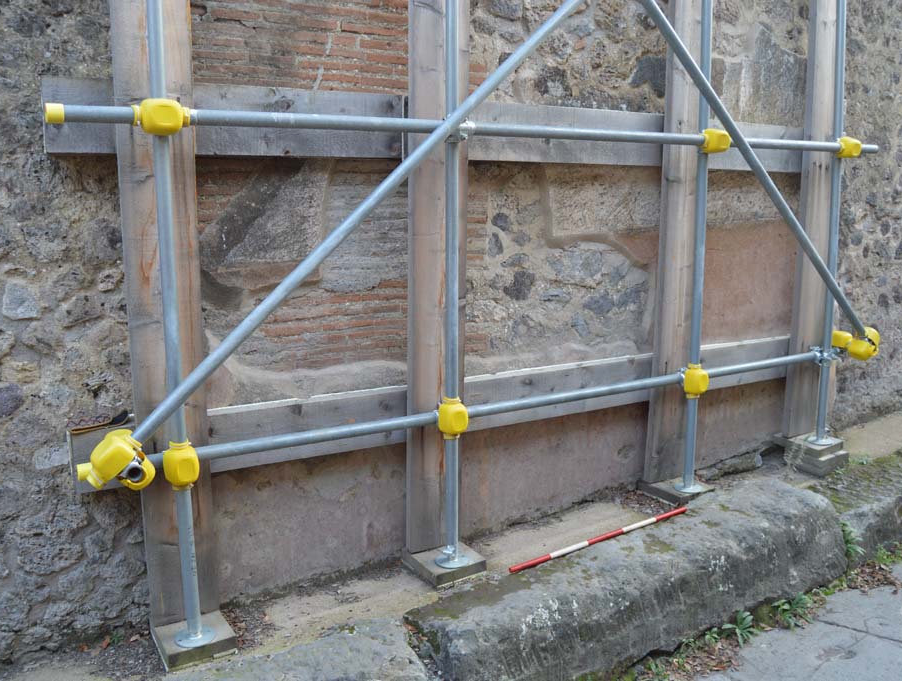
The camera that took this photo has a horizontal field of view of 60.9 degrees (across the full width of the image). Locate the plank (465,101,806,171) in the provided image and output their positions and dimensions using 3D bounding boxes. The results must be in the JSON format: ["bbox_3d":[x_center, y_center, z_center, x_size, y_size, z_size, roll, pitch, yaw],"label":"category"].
[{"bbox_3d":[0.894,-0.901,3.468,2.340,0.230,0.050,-6,11,-28],"label":"plank"}]

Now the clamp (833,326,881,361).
[{"bbox_3d":[2.123,0.011,4.013,0.155,0.155,0.190,-6,11,-28],"label":"clamp"}]

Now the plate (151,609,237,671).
[{"bbox_3d":[-0.876,1.002,2.616,0.232,0.054,0.275,-6,11,-30],"label":"plate"}]

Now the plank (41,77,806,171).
[{"bbox_3d":[0.347,-0.843,3.165,3.580,0.230,0.050,-6,11,-28],"label":"plank"}]

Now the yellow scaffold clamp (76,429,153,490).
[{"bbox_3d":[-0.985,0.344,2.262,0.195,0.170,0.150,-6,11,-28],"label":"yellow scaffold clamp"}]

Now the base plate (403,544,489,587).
[{"bbox_3d":[-0.026,0.882,3.076,0.235,0.050,0.280,-6,11,-28],"label":"base plate"}]

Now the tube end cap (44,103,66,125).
[{"bbox_3d":[-1.075,-0.619,2.086,0.054,0.054,0.054,-6,11,-28],"label":"tube end cap"}]

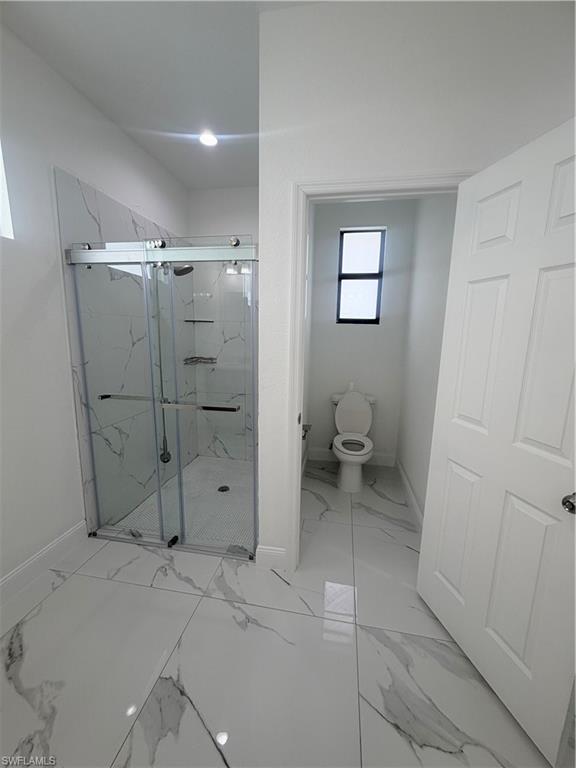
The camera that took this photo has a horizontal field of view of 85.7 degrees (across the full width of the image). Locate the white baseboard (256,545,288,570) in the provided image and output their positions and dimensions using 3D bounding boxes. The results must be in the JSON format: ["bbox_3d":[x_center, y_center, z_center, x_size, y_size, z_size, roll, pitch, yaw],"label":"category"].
[{"bbox_3d":[-0.101,1.036,1.848,0.179,0.133,0.018,3,9,10],"label":"white baseboard"}]

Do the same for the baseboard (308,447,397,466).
[{"bbox_3d":[0.684,0.802,3.353,0.954,0.135,0.018,3,9,10],"label":"baseboard"}]

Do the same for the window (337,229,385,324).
[{"bbox_3d":[0.731,-1.062,3.129,0.438,0.906,0.083,3,9,10],"label":"window"}]

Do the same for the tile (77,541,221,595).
[{"bbox_3d":[-0.815,1.093,1.861,0.806,0.010,0.295,3,9,10],"label":"tile"}]

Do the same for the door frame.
[{"bbox_3d":[0.432,0.080,1.658,0.852,2.100,0.139,3,9,10],"label":"door frame"}]

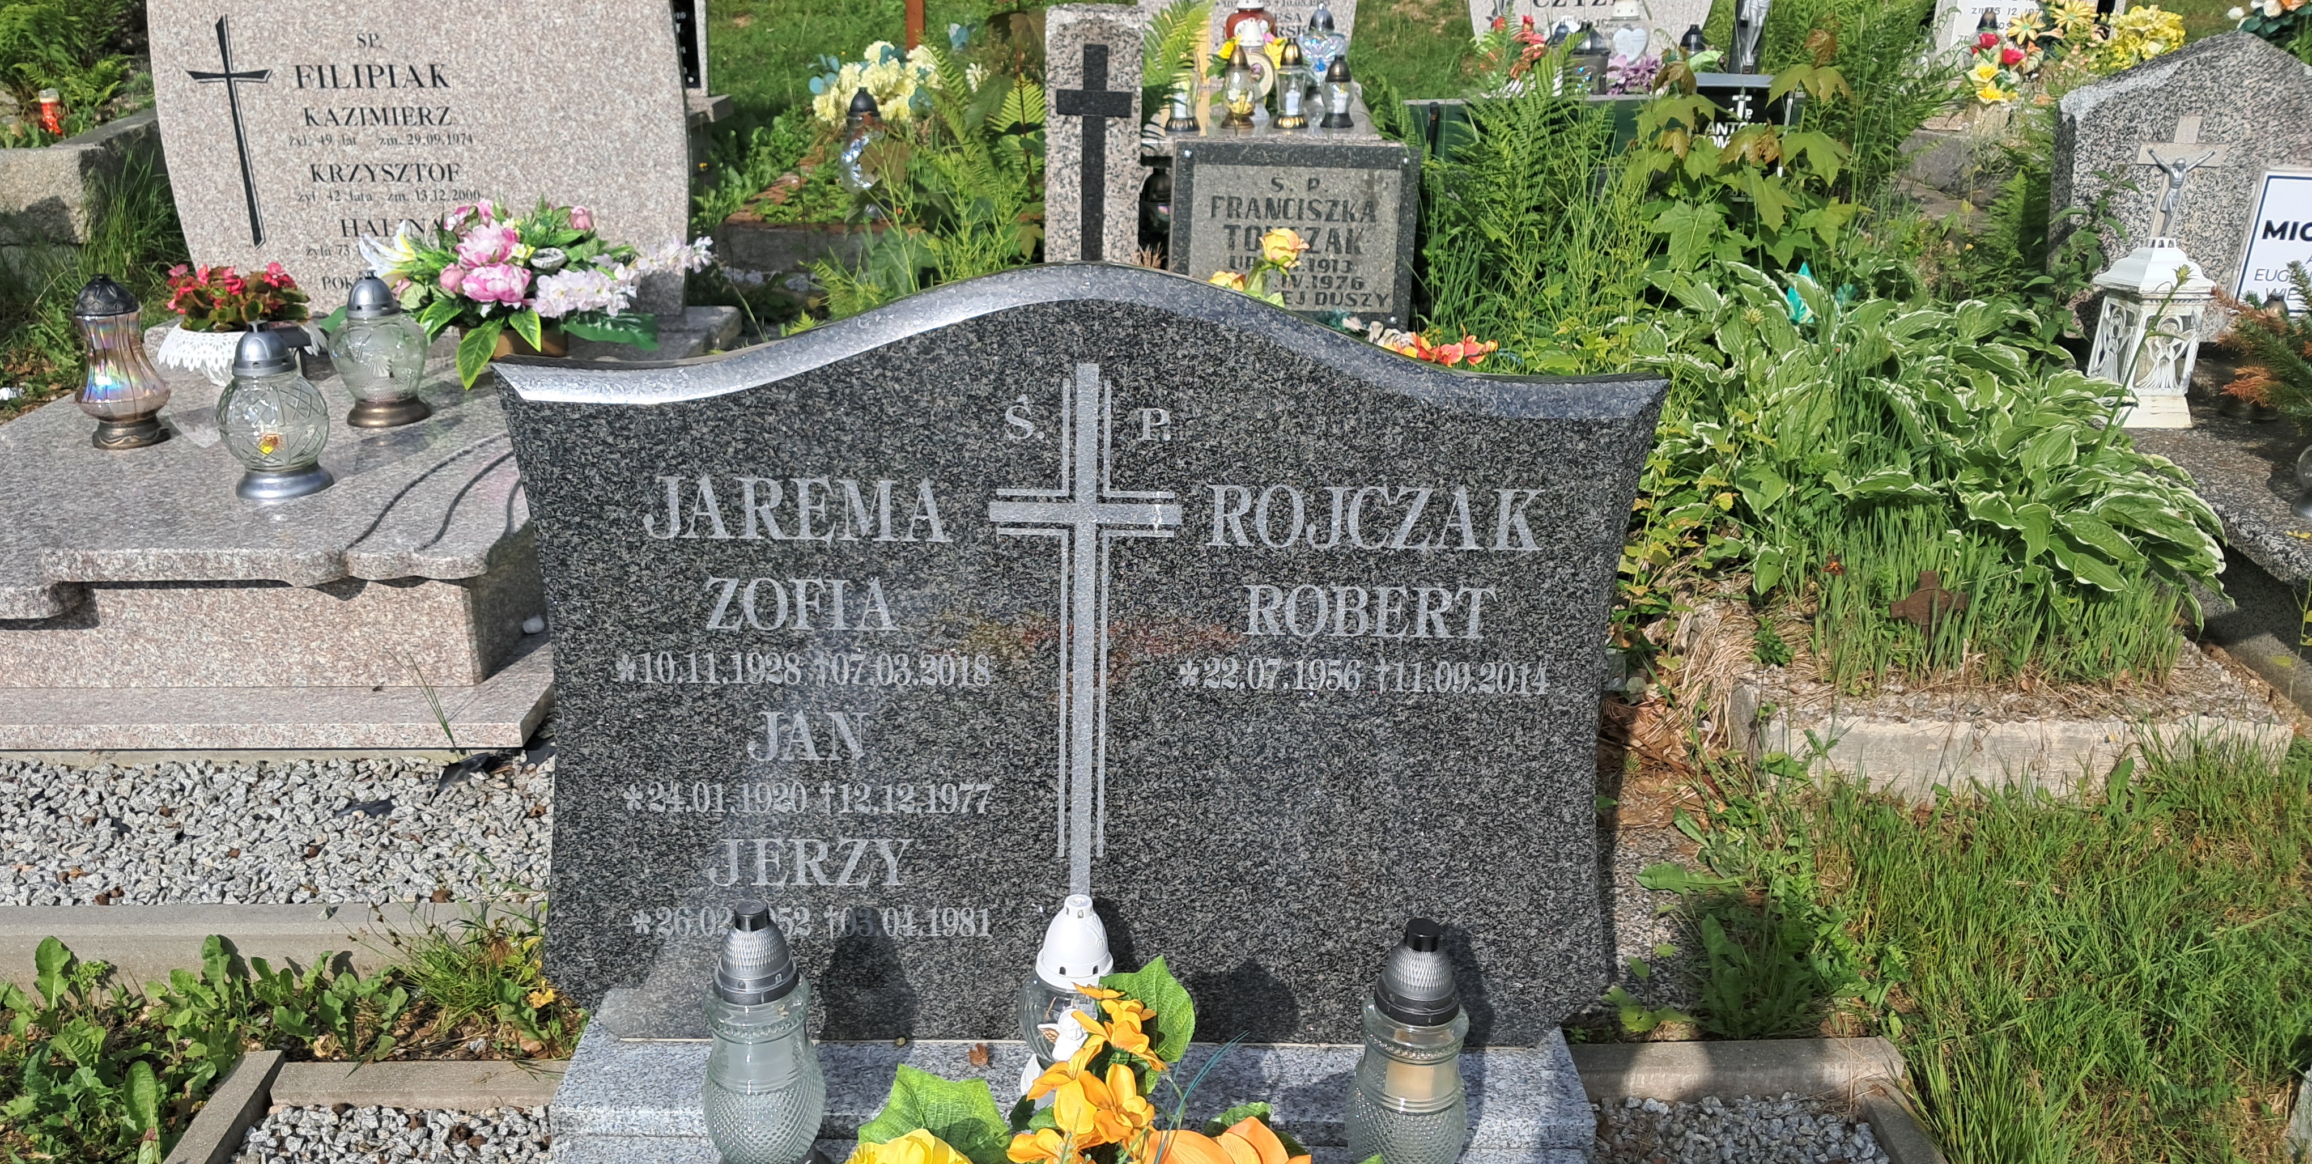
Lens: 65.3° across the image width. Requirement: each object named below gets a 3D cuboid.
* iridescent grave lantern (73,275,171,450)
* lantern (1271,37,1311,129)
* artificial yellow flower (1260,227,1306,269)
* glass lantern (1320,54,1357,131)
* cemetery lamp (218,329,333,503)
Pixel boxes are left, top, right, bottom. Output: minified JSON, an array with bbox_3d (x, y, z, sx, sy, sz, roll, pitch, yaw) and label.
[{"bbox_3d":[-2.032,-0.432,3.534,0.180,0.318,0.180,0,17,0],"label":"iridescent grave lantern"},{"bbox_3d":[0.370,-1.355,4.896,0.098,0.236,0.098,0,17,0],"label":"lantern"},{"bbox_3d":[0.272,-0.714,3.837,0.098,0.090,0.090,0,17,0],"label":"artificial yellow flower"},{"bbox_3d":[0.537,-1.443,5.300,0.110,0.209,0.110,0,20,-2],"label":"glass lantern"},{"bbox_3d":[-1.423,-0.274,2.900,0.154,0.262,0.154,0,21,-2],"label":"cemetery lamp"}]

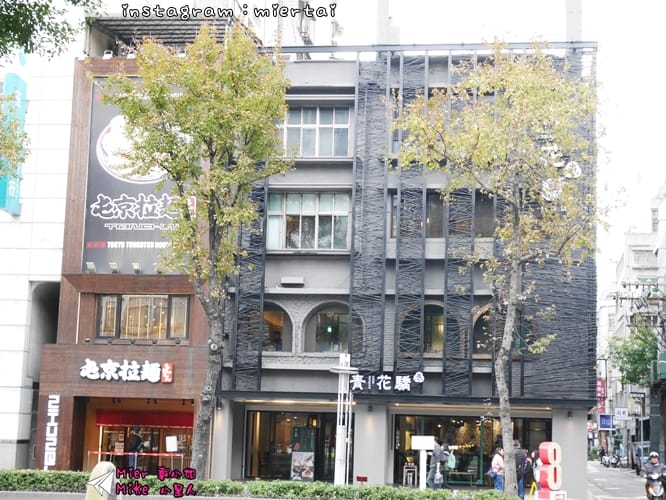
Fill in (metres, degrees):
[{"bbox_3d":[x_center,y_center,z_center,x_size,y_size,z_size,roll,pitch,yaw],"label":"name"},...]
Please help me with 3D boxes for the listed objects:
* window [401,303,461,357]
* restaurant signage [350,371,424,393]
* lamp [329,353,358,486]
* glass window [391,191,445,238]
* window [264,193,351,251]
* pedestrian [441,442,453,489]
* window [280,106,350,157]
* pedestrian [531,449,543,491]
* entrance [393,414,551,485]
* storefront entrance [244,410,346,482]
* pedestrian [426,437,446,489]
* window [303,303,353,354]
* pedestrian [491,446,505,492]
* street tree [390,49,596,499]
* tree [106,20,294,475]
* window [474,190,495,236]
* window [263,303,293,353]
[{"bbox_3d":[3.033,2.531,39.218,1.860,1.658,0.200,1,-9,8],"label":"window"},{"bbox_3d":[1.686,4.073,37.936,2.301,0.690,0.200,1,-9,8],"label":"restaurant signage"},{"bbox_3d":[0.264,4.885,34.429,0.780,3.981,0.780,1,-9,8],"label":"lamp"},{"bbox_3d":[2.782,-1.169,40.549,1.744,1.572,0.200,1,-9,8],"label":"glass window"},{"bbox_3d":[-0.865,-0.940,41.002,2.930,1.943,0.200,1,-9,8],"label":"window"},{"bbox_3d":[3.667,7.004,39.580,0.420,1.600,0.480,1,-9,8],"label":"pedestrian"},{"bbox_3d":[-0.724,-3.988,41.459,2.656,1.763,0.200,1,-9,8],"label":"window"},{"bbox_3d":[6.188,6.814,37.383,0.360,1.560,0.480,3,-9,-9],"label":"pedestrian"},{"bbox_3d":[4.622,6.725,41.111,5.240,2.372,0.300,1,-9,8],"label":"entrance"},{"bbox_3d":[-1.170,6.526,40.599,3.537,2.439,0.350,1,-9,8],"label":"storefront entrance"},{"bbox_3d":[2.974,6.278,35.578,0.500,1.735,0.520,1,-9,8],"label":"pedestrian"},{"bbox_3d":[-0.048,2.510,39.642,1.754,1.644,0.200,1,-9,8],"label":"window"},{"bbox_3d":[4.684,6.363,35.025,0.420,1.504,0.460,1,-9,8],"label":"pedestrian"},{"bbox_3d":[4.559,0.447,34.509,5.767,13.005,5.479,1,-9,8],"label":"street tree"},{"bbox_3d":[-4.159,0.046,35.992,5.400,13.748,5.000,1,-9,8],"label":"tree"},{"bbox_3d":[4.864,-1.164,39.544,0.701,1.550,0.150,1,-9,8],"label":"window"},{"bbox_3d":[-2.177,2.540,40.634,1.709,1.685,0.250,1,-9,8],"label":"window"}]

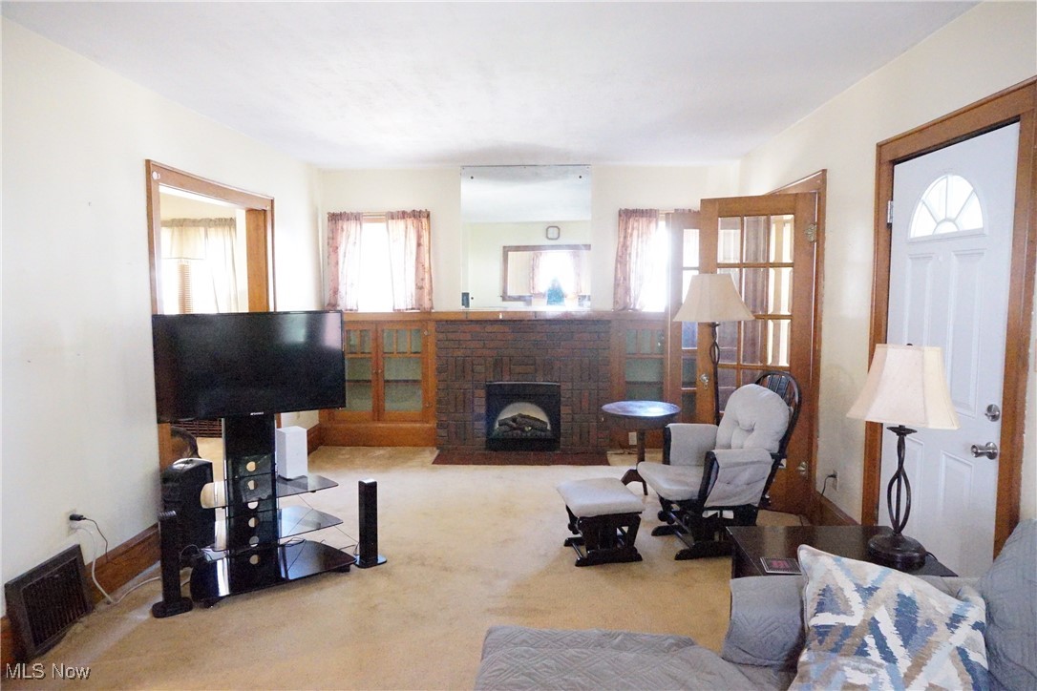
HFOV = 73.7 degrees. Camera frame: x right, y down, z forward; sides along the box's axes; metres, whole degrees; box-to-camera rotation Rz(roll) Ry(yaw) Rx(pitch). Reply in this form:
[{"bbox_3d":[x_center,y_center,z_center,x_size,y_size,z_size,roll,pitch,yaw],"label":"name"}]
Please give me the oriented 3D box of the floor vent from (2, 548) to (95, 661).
[{"bbox_3d":[-1.957,1.067,2.912,0.080,0.330,0.420,0,5,3],"label":"floor vent"}]

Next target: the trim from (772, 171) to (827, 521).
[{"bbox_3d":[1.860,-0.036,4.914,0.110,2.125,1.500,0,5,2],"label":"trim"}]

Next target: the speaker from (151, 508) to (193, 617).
[{"bbox_3d":[-1.585,0.979,3.152,0.150,0.455,0.100,-3,6,-30],"label":"speaker"}]

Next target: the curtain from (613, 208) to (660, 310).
[{"bbox_3d":[1.050,-0.764,6.148,0.407,0.892,0.070,0,5,2],"label":"curtain"}]

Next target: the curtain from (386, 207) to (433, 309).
[{"bbox_3d":[-0.976,-0.768,6.232,0.409,0.917,0.070,0,5,2],"label":"curtain"}]

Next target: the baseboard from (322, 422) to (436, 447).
[{"bbox_3d":[-1.262,0.808,6.257,1.020,0.225,0.040,0,5,3],"label":"baseboard"}]

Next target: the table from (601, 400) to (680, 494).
[{"bbox_3d":[0.876,0.734,4.950,0.540,0.580,0.540,0,5,3],"label":"table"}]

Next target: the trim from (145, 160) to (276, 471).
[{"bbox_3d":[-1.953,0.025,4.501,0.170,2.137,1.661,0,5,3],"label":"trim"}]

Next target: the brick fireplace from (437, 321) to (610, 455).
[{"bbox_3d":[0.055,0.341,6.196,1.513,1.156,0.340,0,5,2],"label":"brick fireplace"}]

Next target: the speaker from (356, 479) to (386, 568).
[{"bbox_3d":[-0.783,0.928,3.663,0.145,0.445,0.095,-4,6,-37],"label":"speaker"}]

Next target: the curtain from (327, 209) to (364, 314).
[{"bbox_3d":[-1.584,-0.770,6.314,0.320,0.910,0.080,0,5,3],"label":"curtain"}]

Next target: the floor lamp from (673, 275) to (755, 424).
[{"bbox_3d":[1.220,0.322,4.292,0.480,1.517,0.480,0,5,3],"label":"floor lamp"}]

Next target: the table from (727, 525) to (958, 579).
[{"bbox_3d":[1.075,0.977,2.393,0.606,0.560,0.439,0,5,2],"label":"table"}]

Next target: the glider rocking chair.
[{"bbox_3d":[1.123,0.636,3.799,0.750,0.990,0.660,-1,5,-9],"label":"glider rocking chair"}]

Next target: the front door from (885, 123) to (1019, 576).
[{"bbox_3d":[1.800,0.178,2.943,0.050,2.030,0.885,0,5,2],"label":"front door"}]

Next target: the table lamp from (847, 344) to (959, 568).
[{"bbox_3d":[1.237,0.349,2.252,0.330,0.715,0.330,0,5,3],"label":"table lamp"}]

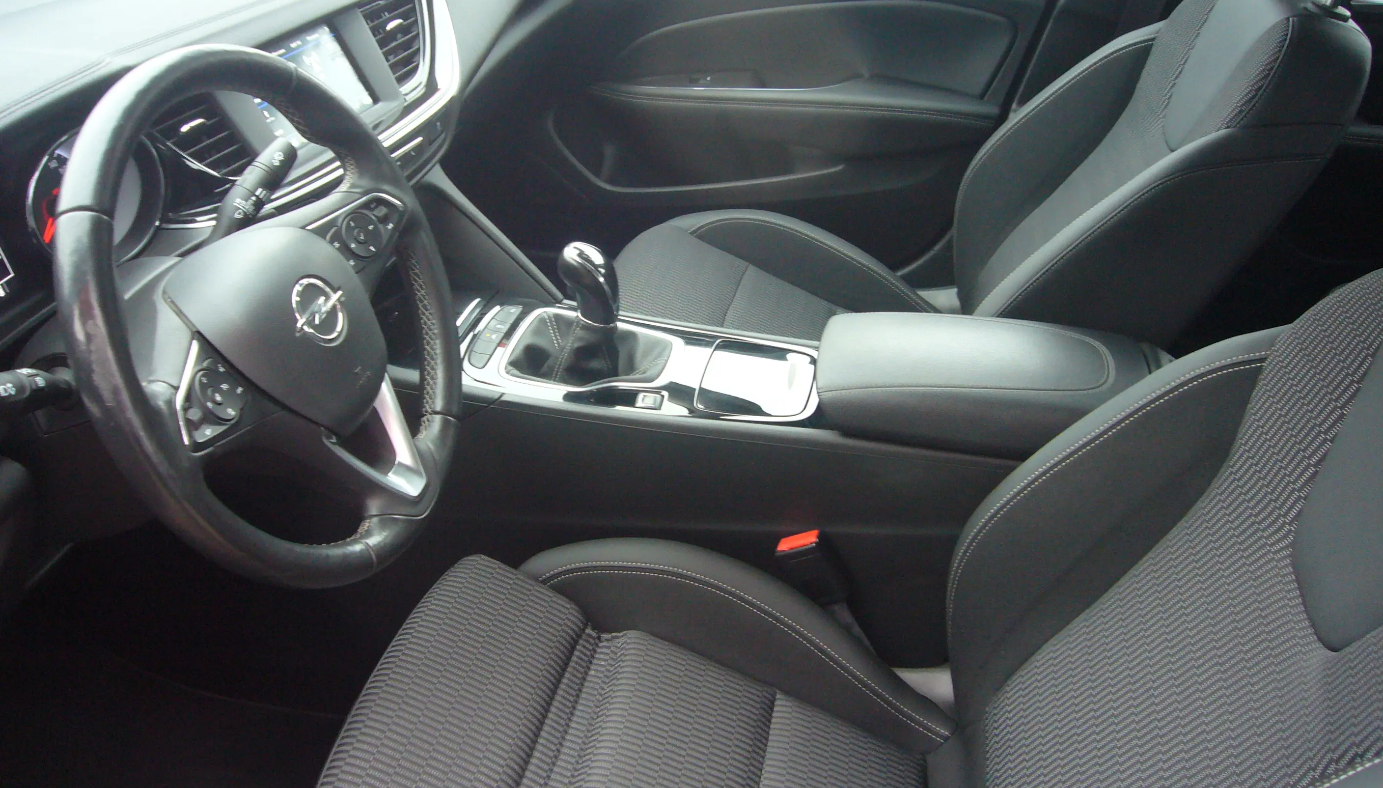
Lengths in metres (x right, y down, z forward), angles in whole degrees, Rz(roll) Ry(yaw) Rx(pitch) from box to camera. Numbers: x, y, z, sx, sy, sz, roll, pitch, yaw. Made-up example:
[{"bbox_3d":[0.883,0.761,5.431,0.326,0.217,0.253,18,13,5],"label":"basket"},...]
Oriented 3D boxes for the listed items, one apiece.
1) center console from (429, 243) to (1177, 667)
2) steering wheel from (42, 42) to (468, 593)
[{"bbox_3d":[0.112,0.064,1.242,0.785,0.405,0.216,8,37,9],"label":"center console"},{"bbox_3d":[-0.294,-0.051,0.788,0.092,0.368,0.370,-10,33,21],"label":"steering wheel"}]

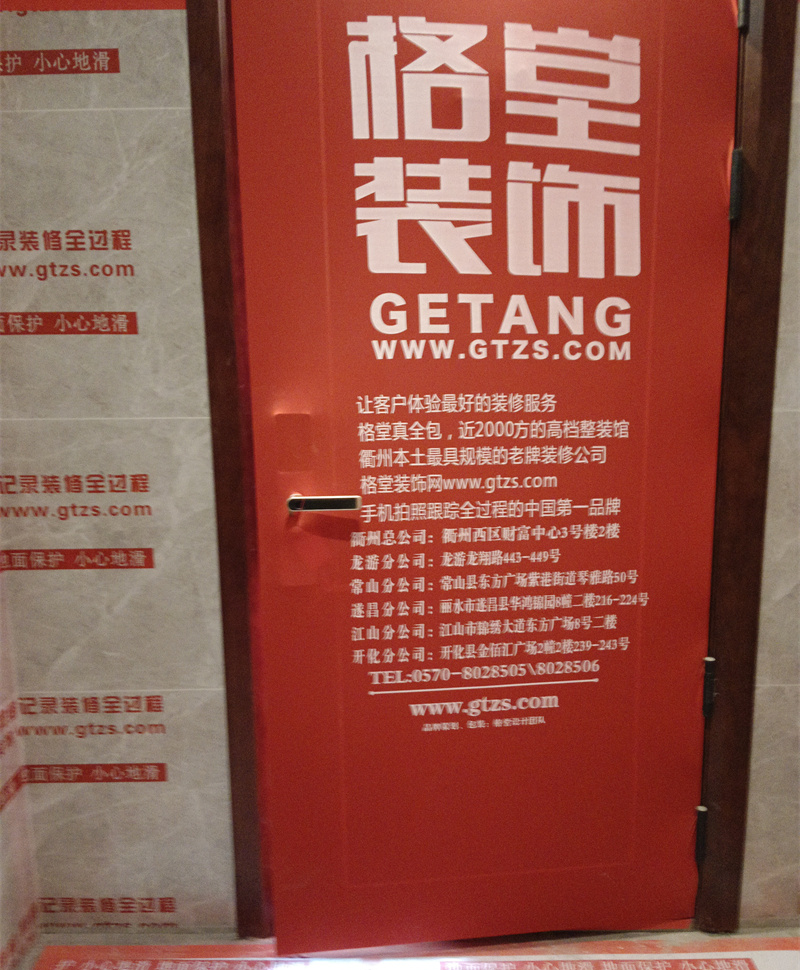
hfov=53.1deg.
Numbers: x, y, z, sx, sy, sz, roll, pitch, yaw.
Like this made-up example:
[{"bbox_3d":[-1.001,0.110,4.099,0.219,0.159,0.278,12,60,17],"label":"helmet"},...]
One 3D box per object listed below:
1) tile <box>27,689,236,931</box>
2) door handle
[{"bbox_3d":[-0.605,0.747,1.815,0.450,0.595,0.012,-1,10,1],"label":"tile"},{"bbox_3d":[-0.145,0.030,1.544,0.141,0.030,0.055,-2,10,-5],"label":"door handle"}]

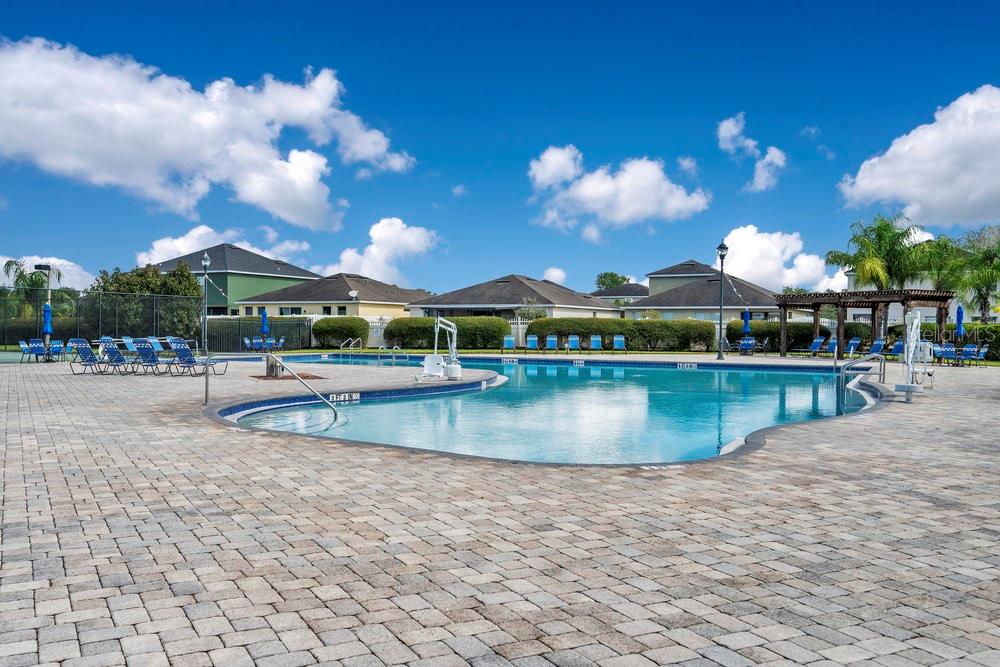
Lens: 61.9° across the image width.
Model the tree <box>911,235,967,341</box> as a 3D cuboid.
[{"bbox_3d":[21.581,-1.869,40.989,2.900,6.000,2.900,0,0,0],"label":"tree"}]

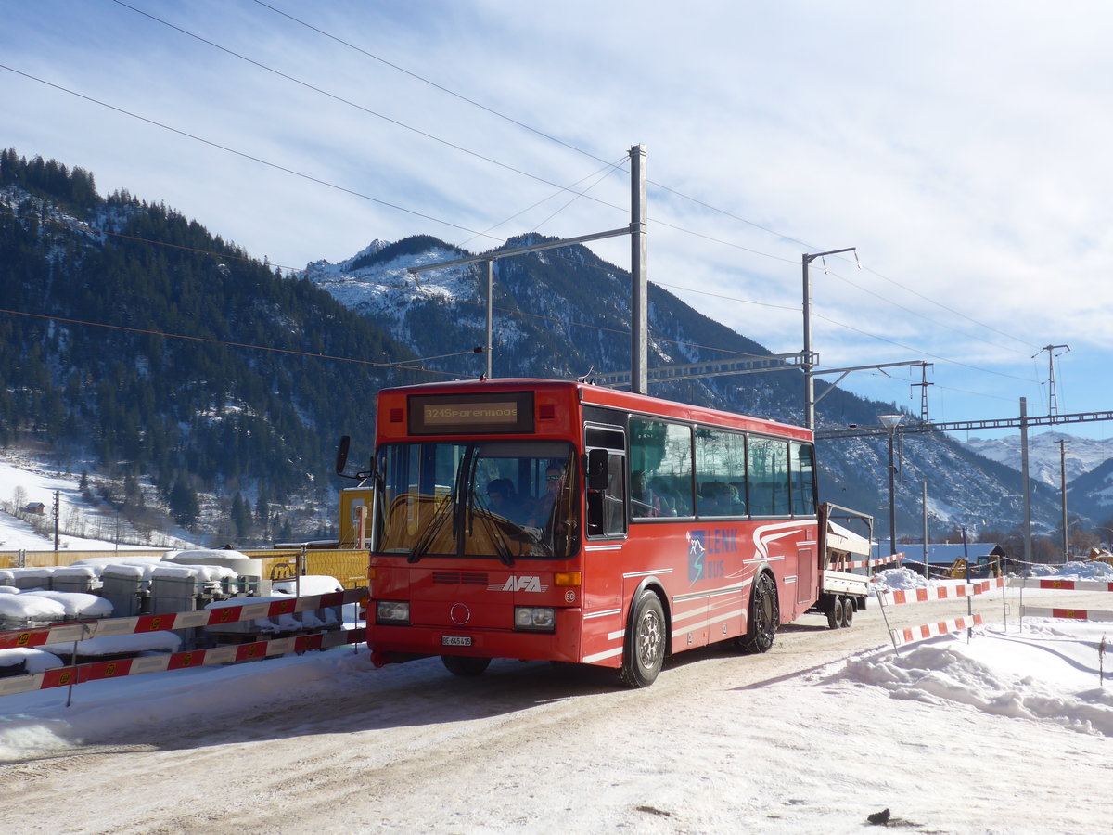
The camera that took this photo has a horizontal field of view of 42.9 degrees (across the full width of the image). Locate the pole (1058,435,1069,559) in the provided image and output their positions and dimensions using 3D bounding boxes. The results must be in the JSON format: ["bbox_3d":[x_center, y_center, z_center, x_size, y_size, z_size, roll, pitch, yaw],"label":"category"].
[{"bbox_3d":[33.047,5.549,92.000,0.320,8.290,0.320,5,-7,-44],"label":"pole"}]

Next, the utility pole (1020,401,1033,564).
[{"bbox_3d":[22.890,3.212,69.000,0.270,8.400,0.270,5,-7,-44],"label":"utility pole"}]

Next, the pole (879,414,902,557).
[{"bbox_3d":[12.367,2.761,52.000,0.850,5.780,0.850,5,-7,-44],"label":"pole"}]

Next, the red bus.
[{"bbox_3d":[1.014,1.440,17.741,2.330,3.130,8.910,-1,-4,25],"label":"red bus"}]

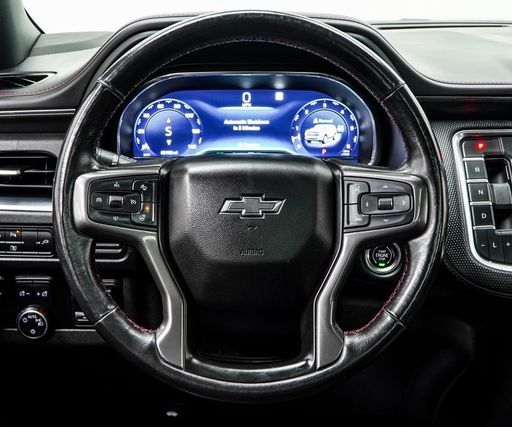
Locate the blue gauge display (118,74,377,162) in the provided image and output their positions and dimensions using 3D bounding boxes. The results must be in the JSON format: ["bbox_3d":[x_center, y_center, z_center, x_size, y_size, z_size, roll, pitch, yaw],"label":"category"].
[{"bbox_3d":[-0.011,-0.120,0.960,0.332,0.122,0.040,0,2,0],"label":"blue gauge display"}]

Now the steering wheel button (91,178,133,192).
[{"bbox_3d":[-0.142,-0.028,0.738,0.042,0.014,0.008,0,0,0],"label":"steering wheel button"}]

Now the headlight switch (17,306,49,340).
[{"bbox_3d":[-0.263,0.130,0.880,0.037,0.037,0.022,0,3,-3],"label":"headlight switch"}]

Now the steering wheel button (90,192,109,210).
[{"bbox_3d":[-0.156,-0.012,0.745,0.018,0.018,0.009,0,0,0],"label":"steering wheel button"}]

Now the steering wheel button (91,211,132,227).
[{"bbox_3d":[-0.144,0.005,0.746,0.042,0.016,0.009,0,0,0],"label":"steering wheel button"}]

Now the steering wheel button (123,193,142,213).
[{"bbox_3d":[-0.123,-0.011,0.745,0.019,0.019,0.009,0,0,0],"label":"steering wheel button"}]

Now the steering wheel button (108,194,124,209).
[{"bbox_3d":[-0.139,-0.012,0.743,0.015,0.013,0.010,0,0,0],"label":"steering wheel button"}]

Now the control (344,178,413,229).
[{"bbox_3d":[0.123,-0.009,0.746,0.068,0.051,0.014,0,0,0],"label":"control"}]

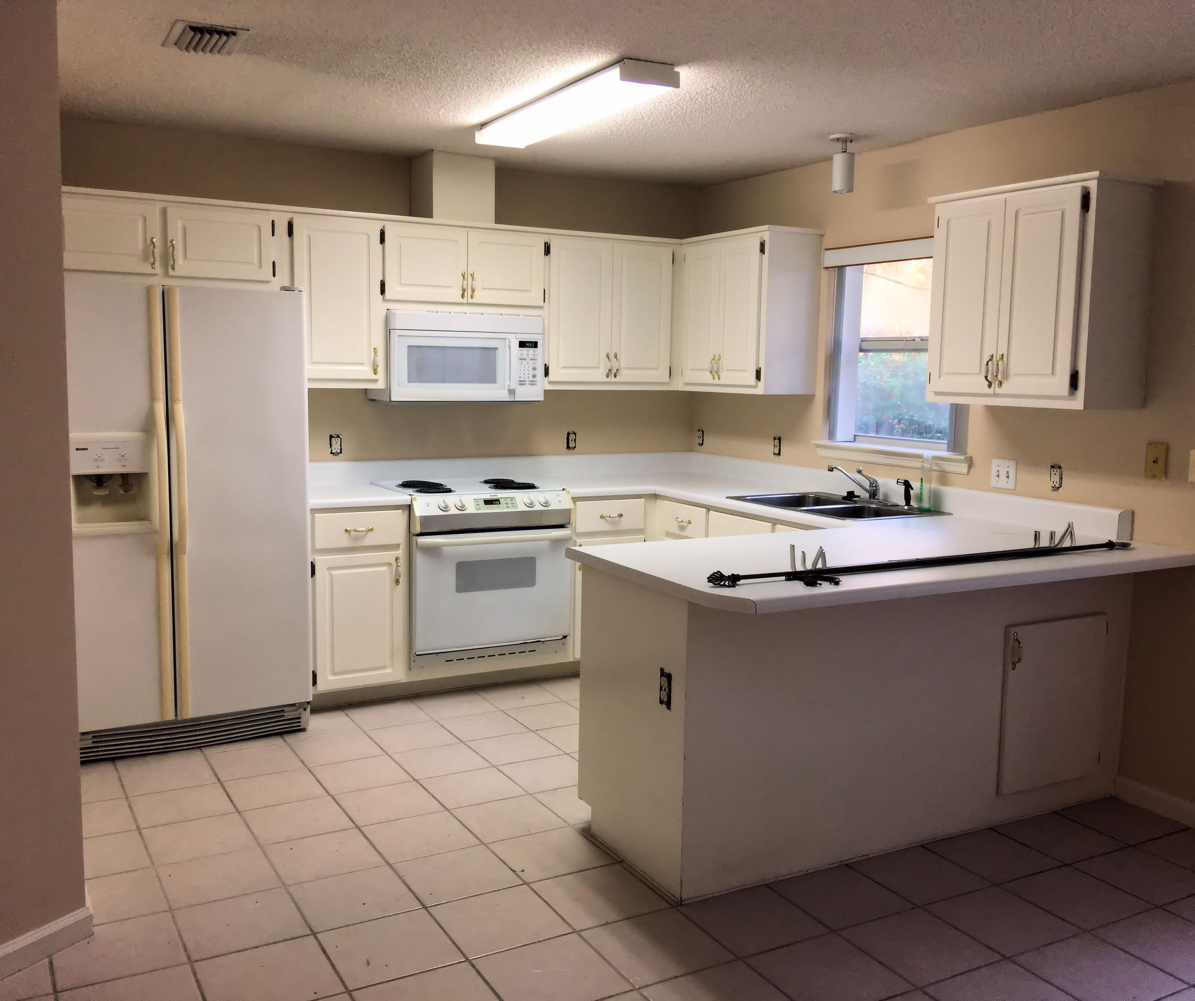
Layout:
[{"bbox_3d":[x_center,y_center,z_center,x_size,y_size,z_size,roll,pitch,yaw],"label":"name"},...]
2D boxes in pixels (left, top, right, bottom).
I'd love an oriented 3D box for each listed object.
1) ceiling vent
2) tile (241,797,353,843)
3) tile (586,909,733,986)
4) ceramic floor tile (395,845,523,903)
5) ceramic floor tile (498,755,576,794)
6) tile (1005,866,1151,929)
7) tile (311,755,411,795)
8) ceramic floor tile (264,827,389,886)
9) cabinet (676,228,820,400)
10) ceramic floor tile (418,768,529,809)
[{"bbox_3d":[-1.228,-1.444,3.501,0.220,0.018,0.324,-3,8,-29],"label":"ceiling vent"},{"bbox_3d":[-0.976,1.042,3.645,0.295,0.010,0.295,-3,8,-29],"label":"tile"},{"bbox_3d":[0.155,1.149,2.878,0.298,0.012,0.298,-3,8,-29],"label":"tile"},{"bbox_3d":[-0.410,1.093,3.257,0.298,0.012,0.298,-3,8,-29],"label":"ceramic floor tile"},{"bbox_3d":[-0.171,1.007,4.092,0.291,0.010,0.291,-3,8,-29],"label":"ceramic floor tile"},{"bbox_3d":[1.368,1.135,3.194,0.298,0.012,0.298,-3,8,-29],"label":"tile"},{"bbox_3d":[-0.858,0.999,4.061,0.302,0.010,0.302,-3,7,-29],"label":"tile"},{"bbox_3d":[-0.822,1.073,3.366,0.298,0.012,0.298,-3,8,-29],"label":"ceramic floor tile"},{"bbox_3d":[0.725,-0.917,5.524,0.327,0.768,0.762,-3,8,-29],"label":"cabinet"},{"bbox_3d":[-0.440,1.014,3.934,0.298,0.012,0.298,-3,8,-29],"label":"ceramic floor tile"}]

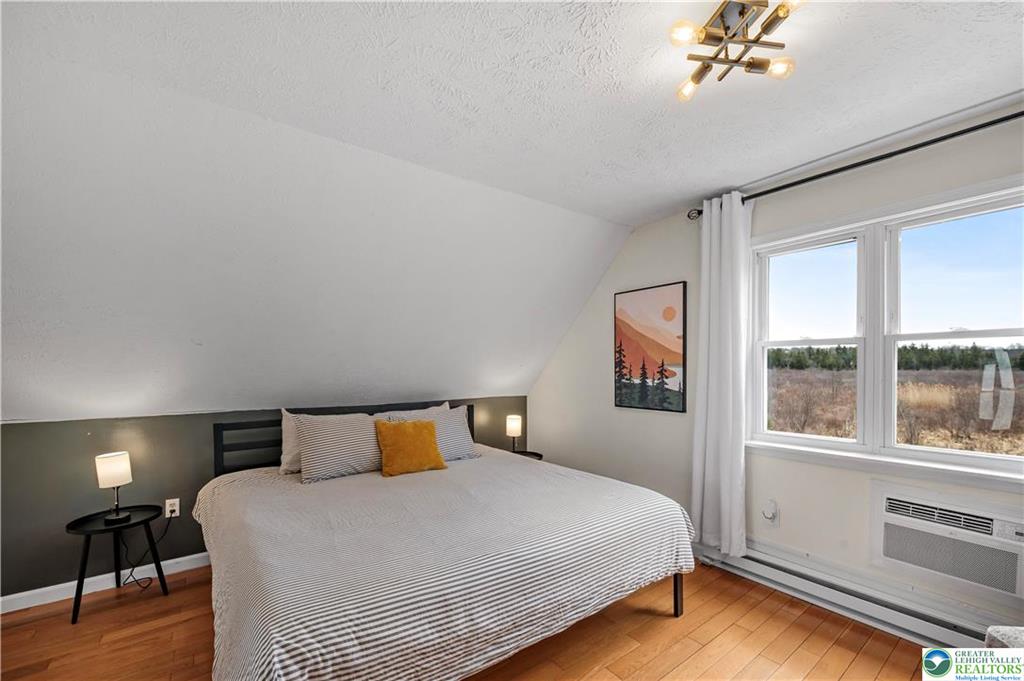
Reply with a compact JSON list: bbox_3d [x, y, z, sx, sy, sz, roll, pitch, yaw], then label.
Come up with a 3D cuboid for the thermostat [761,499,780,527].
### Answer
[{"bbox_3d":[1.519,1.027,2.345,0.040,0.135,0.080,2,-4,-37],"label":"thermostat"}]

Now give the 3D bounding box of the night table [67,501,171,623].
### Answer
[{"bbox_3d":[-2.115,1.180,2.146,0.400,0.440,0.400,2,-4,-37],"label":"night table"}]

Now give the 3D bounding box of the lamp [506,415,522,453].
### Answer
[{"bbox_3d":[0.022,0.909,3.792,0.135,0.370,0.135,0,-3,0],"label":"lamp"}]

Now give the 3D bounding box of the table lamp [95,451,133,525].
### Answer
[{"bbox_3d":[-2.152,0.795,2.157,0.135,0.360,0.135,2,-4,-37],"label":"table lamp"}]

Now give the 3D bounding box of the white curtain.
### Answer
[{"bbox_3d":[1.344,0.188,2.533,0.120,2.240,0.370,2,-4,-37],"label":"white curtain"}]

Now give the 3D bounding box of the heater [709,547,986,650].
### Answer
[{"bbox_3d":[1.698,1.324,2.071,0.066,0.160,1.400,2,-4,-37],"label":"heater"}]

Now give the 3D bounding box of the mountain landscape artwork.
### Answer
[{"bbox_3d":[1.038,0.059,3.057,0.031,0.930,0.605,2,-4,-37],"label":"mountain landscape artwork"}]

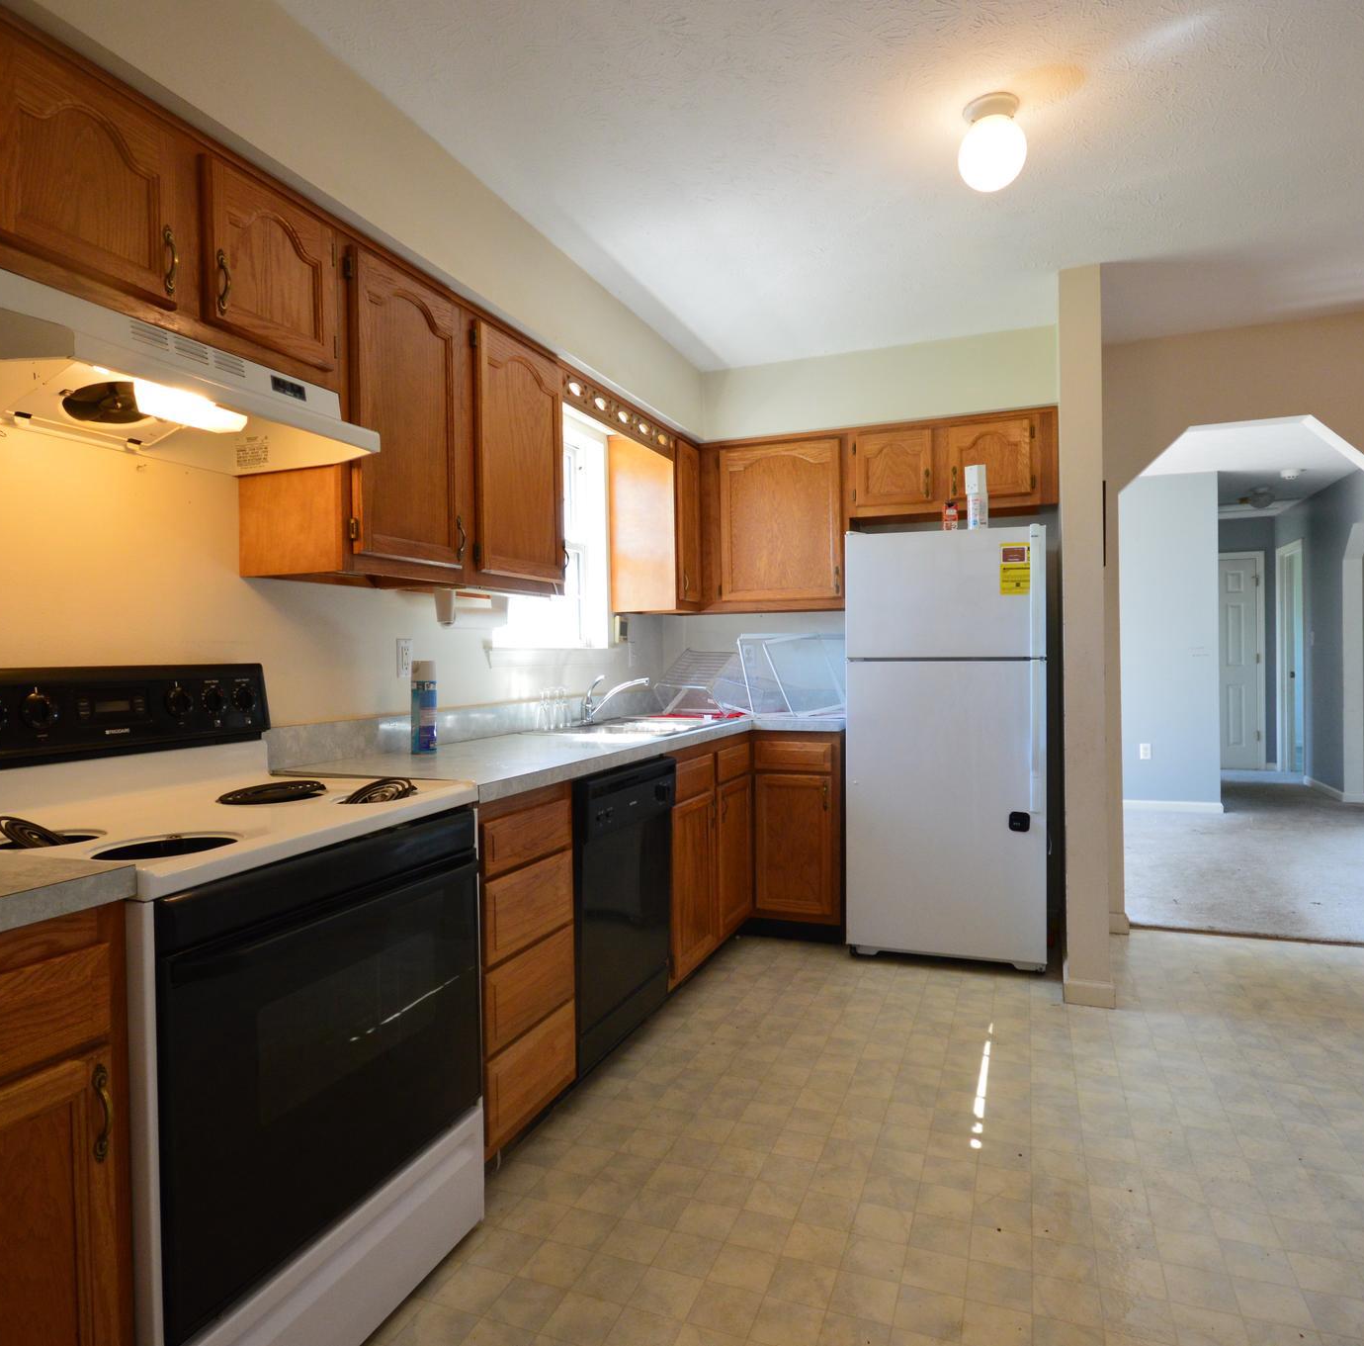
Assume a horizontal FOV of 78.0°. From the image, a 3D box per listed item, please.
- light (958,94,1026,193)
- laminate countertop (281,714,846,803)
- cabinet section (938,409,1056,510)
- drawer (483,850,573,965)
[{"bbox_3d":[0.721,-1.223,1.960,0.156,0.189,0.156,0,1,23],"label":"light"},{"bbox_3d":[-0.060,0.230,2.983,1.014,0.039,2.533,0,1,23],"label":"laminate countertop"},{"bbox_3d":[1.320,-0.860,3.533,0.453,0.375,0.310,0,1,23],"label":"cabinet section"},{"bbox_3d":[-0.549,0.535,2.030,0.450,0.175,0.365,0,1,23],"label":"drawer"}]

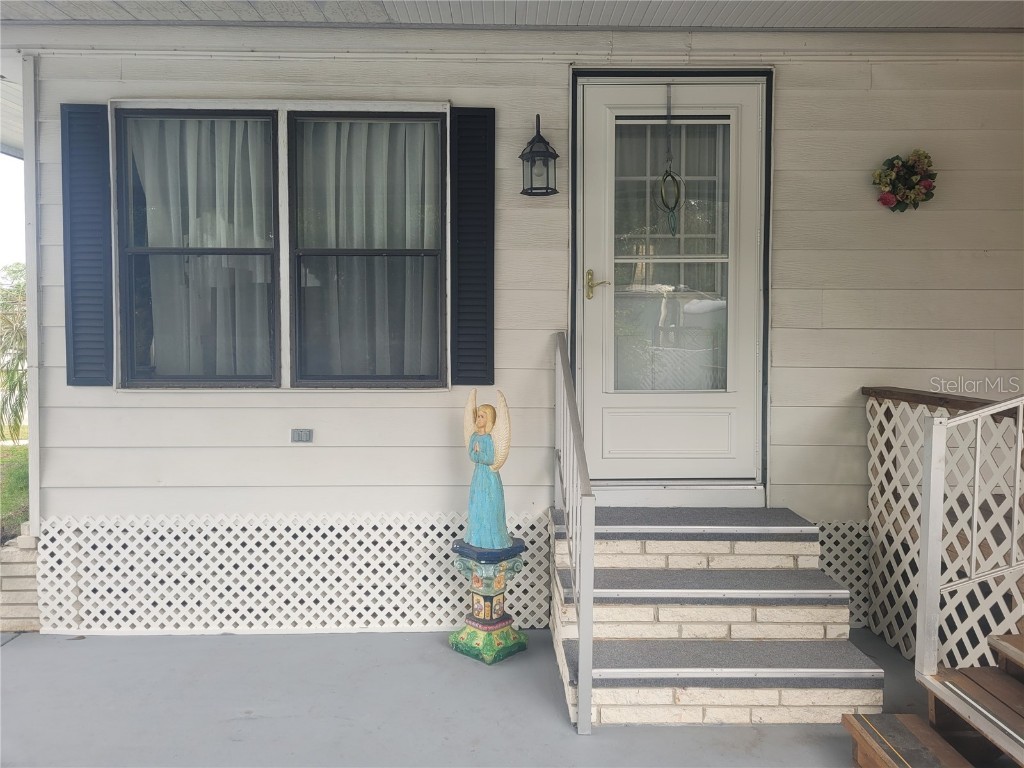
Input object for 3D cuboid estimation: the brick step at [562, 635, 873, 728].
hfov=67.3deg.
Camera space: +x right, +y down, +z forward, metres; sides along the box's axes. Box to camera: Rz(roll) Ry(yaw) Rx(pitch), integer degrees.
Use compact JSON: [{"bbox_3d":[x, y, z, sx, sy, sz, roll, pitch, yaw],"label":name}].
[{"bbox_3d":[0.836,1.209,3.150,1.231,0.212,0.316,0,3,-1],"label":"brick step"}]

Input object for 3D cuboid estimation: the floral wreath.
[{"bbox_3d":[1.982,-1.024,3.880,0.326,0.310,0.100,0,3,-1],"label":"floral wreath"}]

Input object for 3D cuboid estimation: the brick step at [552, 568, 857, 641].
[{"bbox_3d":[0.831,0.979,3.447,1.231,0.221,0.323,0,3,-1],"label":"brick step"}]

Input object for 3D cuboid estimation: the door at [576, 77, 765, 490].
[{"bbox_3d":[0.817,-0.536,3.928,0.961,2.038,0.060,0,3,-1],"label":"door"}]

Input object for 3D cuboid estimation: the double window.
[{"bbox_3d":[-1.167,-0.684,3.890,1.652,1.390,0.080,0,3,-1],"label":"double window"}]

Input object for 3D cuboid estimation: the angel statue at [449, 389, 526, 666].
[{"bbox_3d":[-0.106,0.659,3.722,0.290,1.257,0.290,2,3,39],"label":"angel statue"}]

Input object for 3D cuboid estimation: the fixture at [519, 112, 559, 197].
[{"bbox_3d":[0.132,-1.123,3.780,0.197,0.400,0.230,0,3,-1],"label":"fixture"}]

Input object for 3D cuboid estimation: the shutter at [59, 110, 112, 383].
[{"bbox_3d":[-2.135,-0.697,3.864,0.238,1.399,0.030,0,3,-1],"label":"shutter"}]

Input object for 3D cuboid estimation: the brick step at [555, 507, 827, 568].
[{"bbox_3d":[0.826,0.752,3.791,1.231,0.203,0.401,0,3,-1],"label":"brick step"}]

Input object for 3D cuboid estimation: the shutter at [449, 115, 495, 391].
[{"bbox_3d":[-0.199,-0.696,3.895,0.224,1.389,0.030,0,3,-1],"label":"shutter"}]

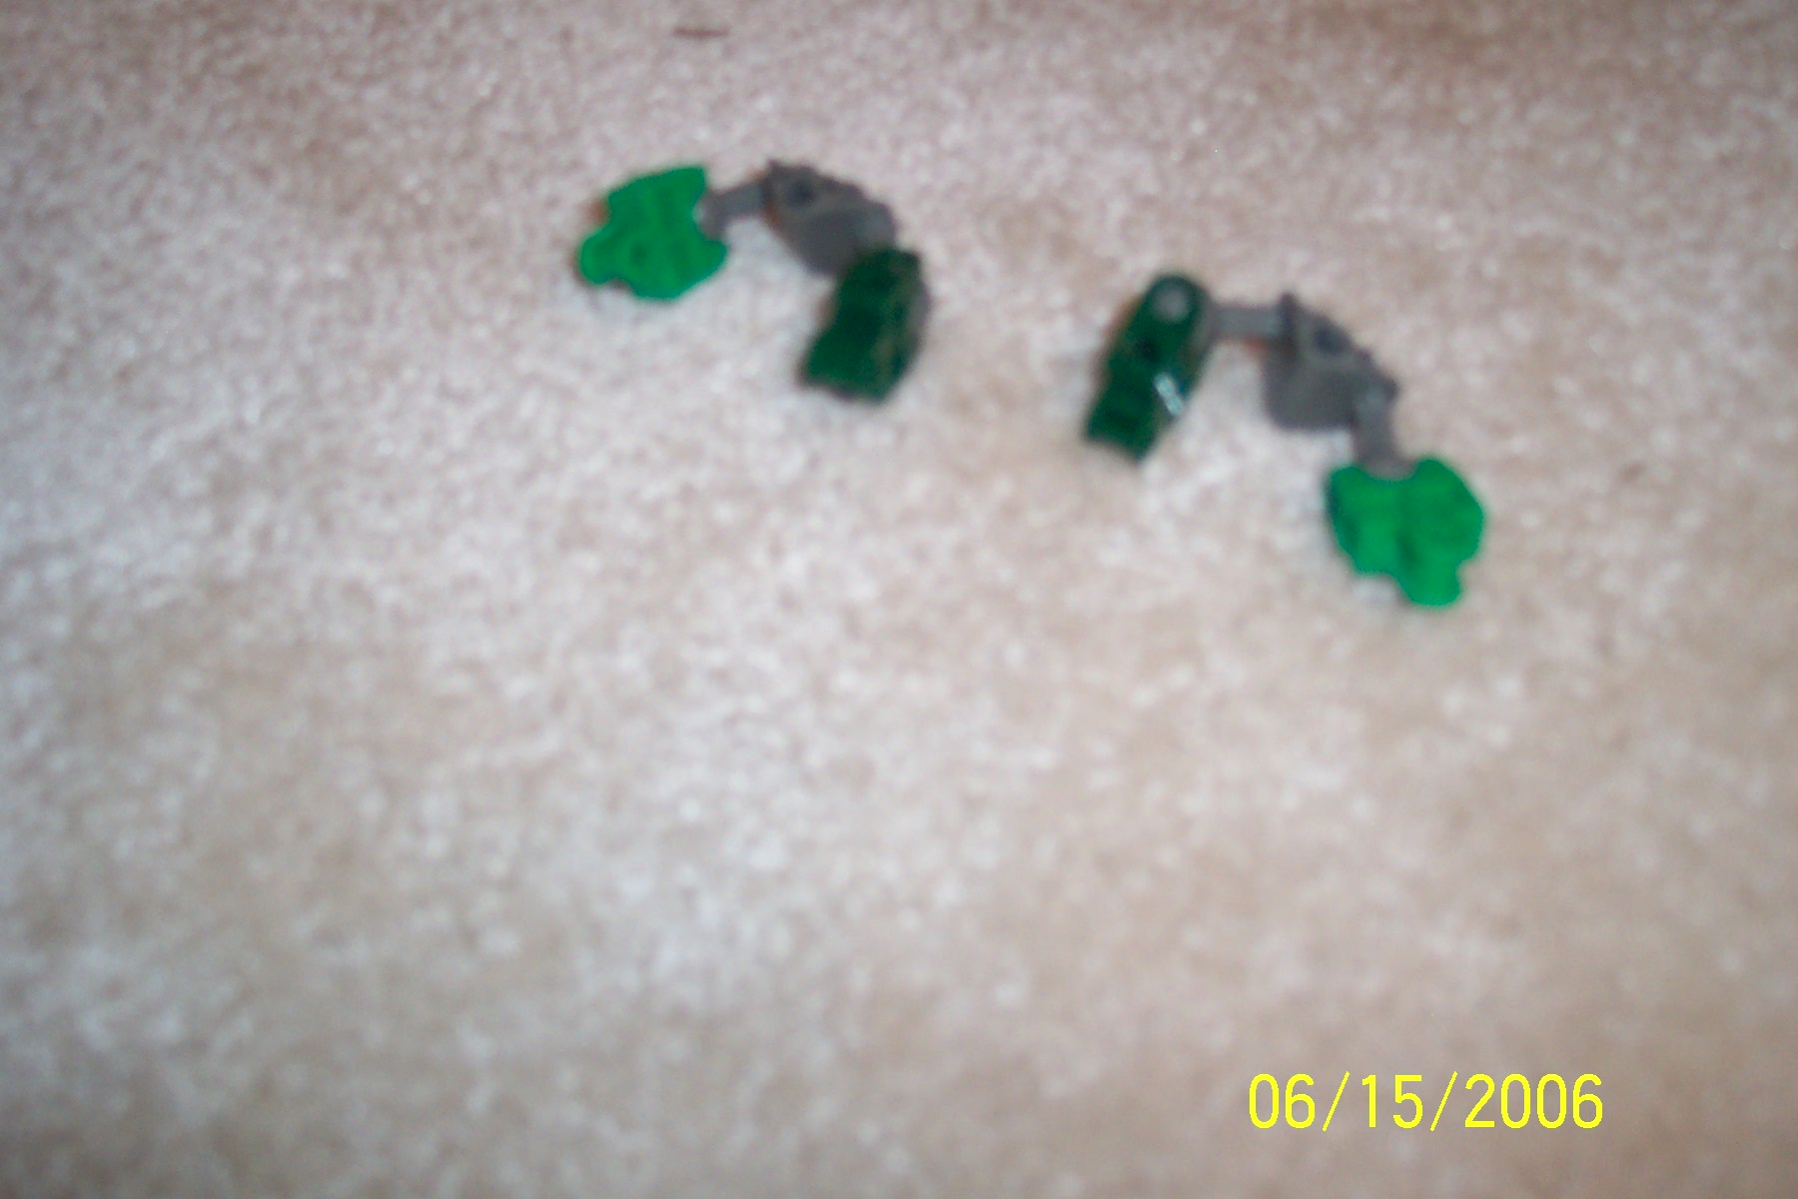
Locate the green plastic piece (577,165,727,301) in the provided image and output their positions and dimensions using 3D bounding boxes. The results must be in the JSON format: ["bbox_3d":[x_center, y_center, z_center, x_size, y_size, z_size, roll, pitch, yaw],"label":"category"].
[{"bbox_3d":[-0.049,-0.070,0.375,0.028,0.012,0.023,-25,67,-12],"label":"green plastic piece"}]

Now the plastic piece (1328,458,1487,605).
[{"bbox_3d":[0.092,-0.012,0.346,0.025,0.012,0.026,-5,64,-2],"label":"plastic piece"}]

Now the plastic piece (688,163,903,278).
[{"bbox_3d":[-0.020,-0.071,0.374,0.034,0.015,0.026,-24,66,-11],"label":"plastic piece"}]

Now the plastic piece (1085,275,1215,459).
[{"bbox_3d":[0.049,-0.044,0.360,0.017,0.015,0.031,20,66,9],"label":"plastic piece"}]

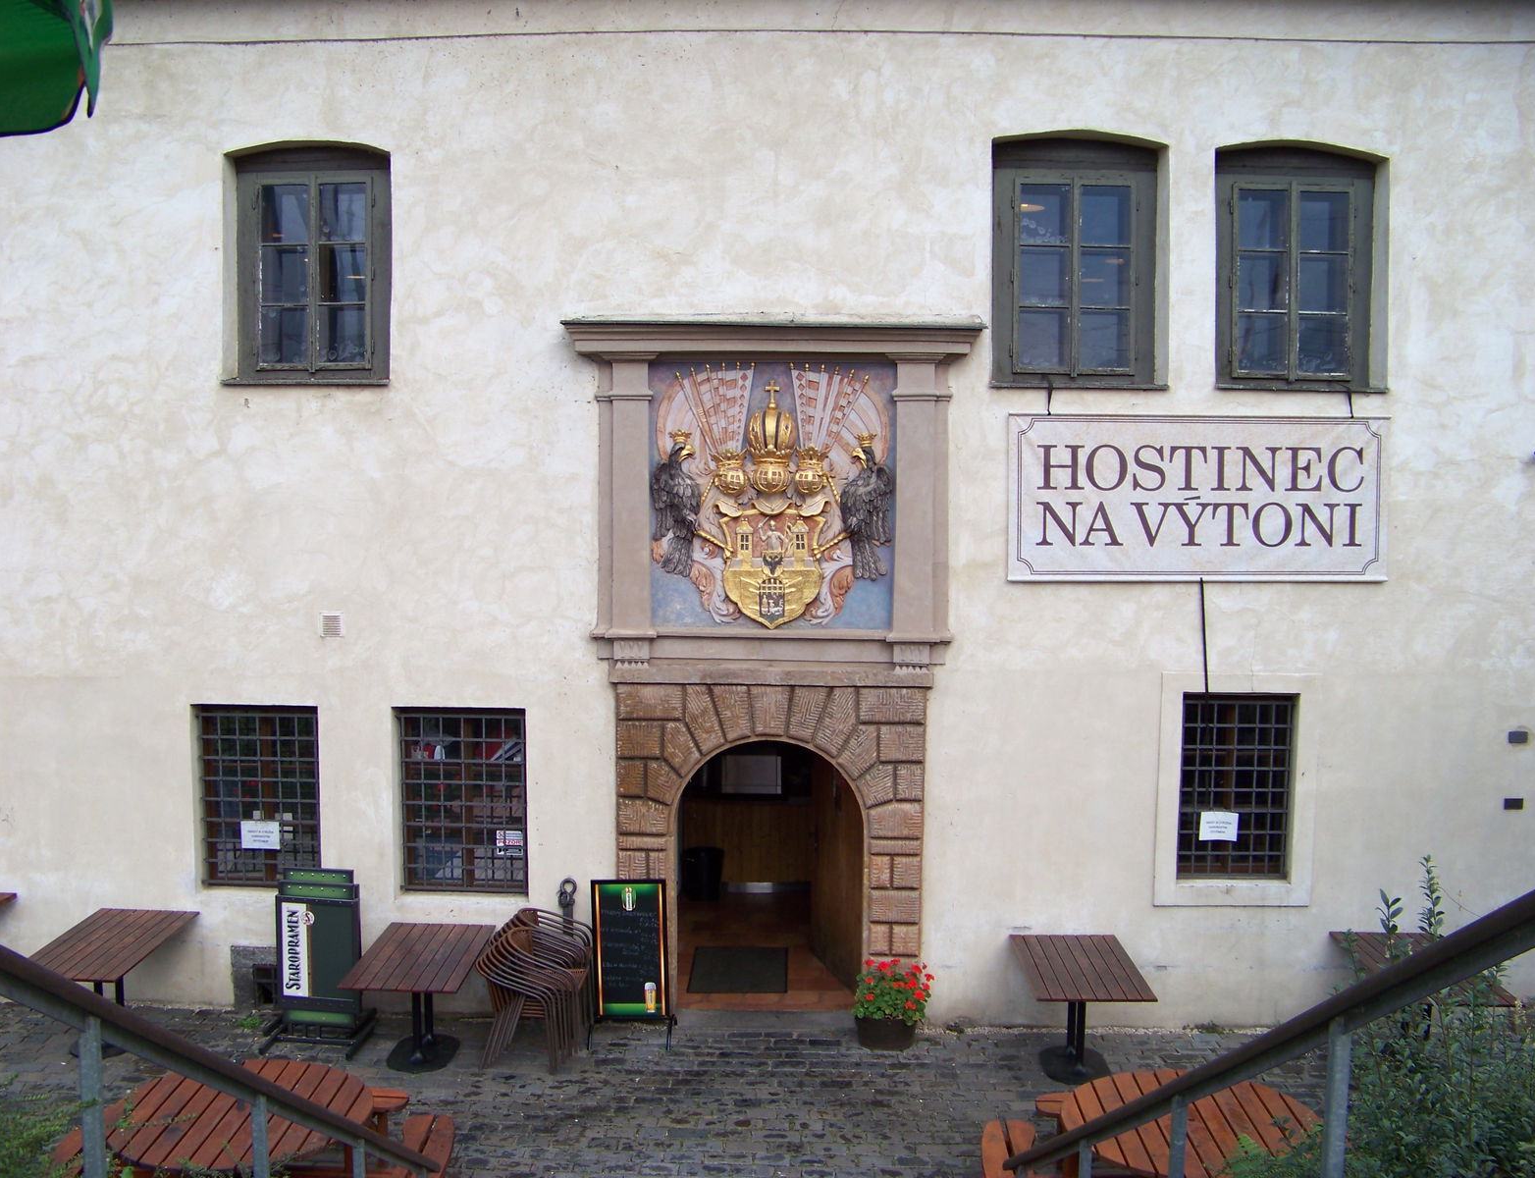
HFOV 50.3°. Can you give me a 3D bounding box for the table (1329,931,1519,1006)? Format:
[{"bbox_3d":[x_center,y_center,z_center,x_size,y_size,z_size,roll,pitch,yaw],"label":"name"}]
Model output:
[{"bbox_3d":[4.663,3.069,11.818,0.810,0.745,1.450,0,5,0],"label":"table"}]

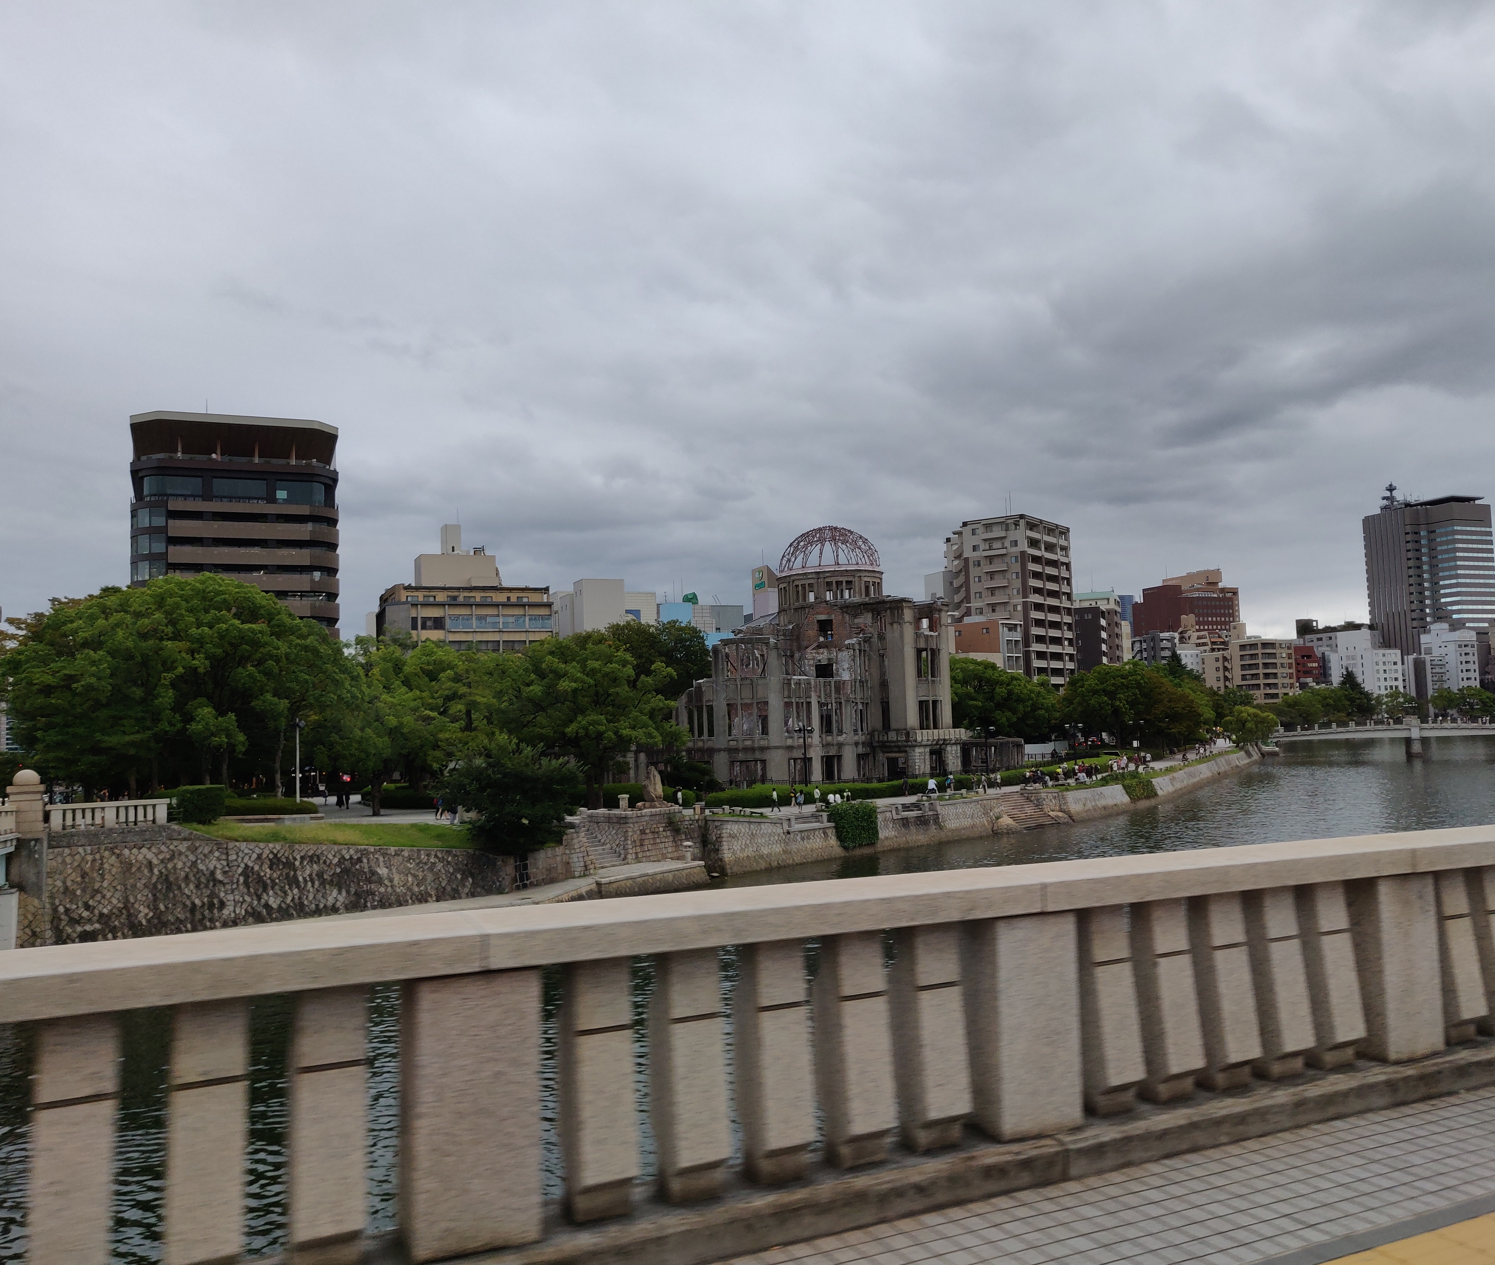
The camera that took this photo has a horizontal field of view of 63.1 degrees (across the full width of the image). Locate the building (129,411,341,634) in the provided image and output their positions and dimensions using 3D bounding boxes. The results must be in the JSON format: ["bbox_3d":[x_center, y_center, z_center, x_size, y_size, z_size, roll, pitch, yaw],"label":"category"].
[{"bbox_3d":[-78.959,-3.182,186.562,27.000,51.500,33.000,0,-5,-24],"label":"building"}]

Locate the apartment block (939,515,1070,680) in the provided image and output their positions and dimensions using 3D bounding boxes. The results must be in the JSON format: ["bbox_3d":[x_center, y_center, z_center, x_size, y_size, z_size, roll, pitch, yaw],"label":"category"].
[{"bbox_3d":[50.623,0.950,239.001,15.000,43.400,23.500,-5,-5,33],"label":"apartment block"}]

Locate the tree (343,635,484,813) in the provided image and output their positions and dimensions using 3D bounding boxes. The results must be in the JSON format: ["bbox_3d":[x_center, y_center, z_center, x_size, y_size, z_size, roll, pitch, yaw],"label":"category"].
[{"bbox_3d":[-25.418,7.163,93.033,10.300,13.300,10.000,-1,-4,-15],"label":"tree"}]

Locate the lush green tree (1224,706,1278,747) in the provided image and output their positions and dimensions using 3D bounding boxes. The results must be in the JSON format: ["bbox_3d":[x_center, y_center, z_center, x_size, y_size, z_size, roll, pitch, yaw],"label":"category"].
[{"bbox_3d":[82.666,15.385,199.739,7.800,6.800,7.400,-2,-4,0],"label":"lush green tree"}]

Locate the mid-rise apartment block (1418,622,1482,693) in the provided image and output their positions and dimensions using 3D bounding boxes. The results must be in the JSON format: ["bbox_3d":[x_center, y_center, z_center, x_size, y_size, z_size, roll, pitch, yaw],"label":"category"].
[{"bbox_3d":[246.919,13.773,427.148,10.800,31.000,14.000,0,-4,-22],"label":"mid-rise apartment block"}]

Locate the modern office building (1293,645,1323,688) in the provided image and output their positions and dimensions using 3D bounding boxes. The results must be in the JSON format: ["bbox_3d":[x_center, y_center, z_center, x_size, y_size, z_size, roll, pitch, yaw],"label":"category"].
[{"bbox_3d":[193.000,17.617,419.336,11.000,26.500,12.000,-1,-5,-18],"label":"modern office building"}]

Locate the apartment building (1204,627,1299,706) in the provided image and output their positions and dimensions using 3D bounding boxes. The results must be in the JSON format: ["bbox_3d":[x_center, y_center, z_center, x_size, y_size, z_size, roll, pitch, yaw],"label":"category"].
[{"bbox_3d":[153.658,13.531,371.549,14.800,29.500,22.000,0,-4,-22],"label":"apartment building"}]

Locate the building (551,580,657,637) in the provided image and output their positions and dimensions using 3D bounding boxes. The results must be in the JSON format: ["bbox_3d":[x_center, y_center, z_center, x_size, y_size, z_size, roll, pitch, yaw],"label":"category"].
[{"bbox_3d":[-34.142,8.671,281.020,20.000,39.000,18.000,0,-4,-22],"label":"building"}]

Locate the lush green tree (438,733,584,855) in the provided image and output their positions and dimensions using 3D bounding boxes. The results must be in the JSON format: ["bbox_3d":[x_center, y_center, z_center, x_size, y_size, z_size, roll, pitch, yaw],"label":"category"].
[{"bbox_3d":[-13.039,8.808,68.254,7.700,6.800,7.200,-1,-4,-11],"label":"lush green tree"}]

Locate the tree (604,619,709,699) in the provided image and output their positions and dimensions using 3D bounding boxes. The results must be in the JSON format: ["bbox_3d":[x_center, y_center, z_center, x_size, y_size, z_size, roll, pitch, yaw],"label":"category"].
[{"bbox_3d":[-9.555,7.629,134.837,14.000,18.000,13.000,-3,-4,10],"label":"tree"}]

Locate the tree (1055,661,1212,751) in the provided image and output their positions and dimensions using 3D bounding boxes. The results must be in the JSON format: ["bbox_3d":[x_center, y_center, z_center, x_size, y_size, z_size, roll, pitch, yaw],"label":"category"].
[{"bbox_3d":[54.423,10.608,172.004,20.000,12.700,16.500,-3,-4,17],"label":"tree"}]

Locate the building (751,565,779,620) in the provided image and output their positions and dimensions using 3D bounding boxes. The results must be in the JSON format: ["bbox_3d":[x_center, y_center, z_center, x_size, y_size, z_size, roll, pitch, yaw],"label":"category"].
[{"bbox_3d":[11.877,5.288,407.240,15.000,54.000,13.000,0,-4,-24],"label":"building"}]

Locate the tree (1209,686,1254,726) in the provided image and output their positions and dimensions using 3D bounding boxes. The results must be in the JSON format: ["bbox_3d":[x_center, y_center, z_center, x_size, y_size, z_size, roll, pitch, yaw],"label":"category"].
[{"bbox_3d":[88.315,14.908,221.880,7.600,10.400,7.600,-2,-4,0],"label":"tree"}]

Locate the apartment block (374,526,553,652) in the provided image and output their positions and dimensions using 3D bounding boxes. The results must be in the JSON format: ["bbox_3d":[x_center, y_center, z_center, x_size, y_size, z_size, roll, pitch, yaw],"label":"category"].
[{"bbox_3d":[-43.831,2.938,185.204,24.000,38.200,20.000,0,-5,-21],"label":"apartment block"}]

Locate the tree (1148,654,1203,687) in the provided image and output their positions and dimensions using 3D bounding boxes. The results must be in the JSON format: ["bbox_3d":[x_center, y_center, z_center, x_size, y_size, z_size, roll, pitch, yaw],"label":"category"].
[{"bbox_3d":[70.333,11.131,199.535,10.000,15.000,10.000,-4,-5,18],"label":"tree"}]

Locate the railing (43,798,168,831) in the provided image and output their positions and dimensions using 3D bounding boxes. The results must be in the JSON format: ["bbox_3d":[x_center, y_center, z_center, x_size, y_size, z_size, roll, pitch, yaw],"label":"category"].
[{"bbox_3d":[-25.227,7.213,47.933,4.500,1.000,0.400,0,-5,-25],"label":"railing"}]

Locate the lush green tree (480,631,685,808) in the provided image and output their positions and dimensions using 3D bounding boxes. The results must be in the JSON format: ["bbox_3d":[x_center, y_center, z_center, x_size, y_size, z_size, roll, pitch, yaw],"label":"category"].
[{"bbox_3d":[-13.564,7.396,103.053,15.800,15.000,14.500,-2,-4,0],"label":"lush green tree"}]

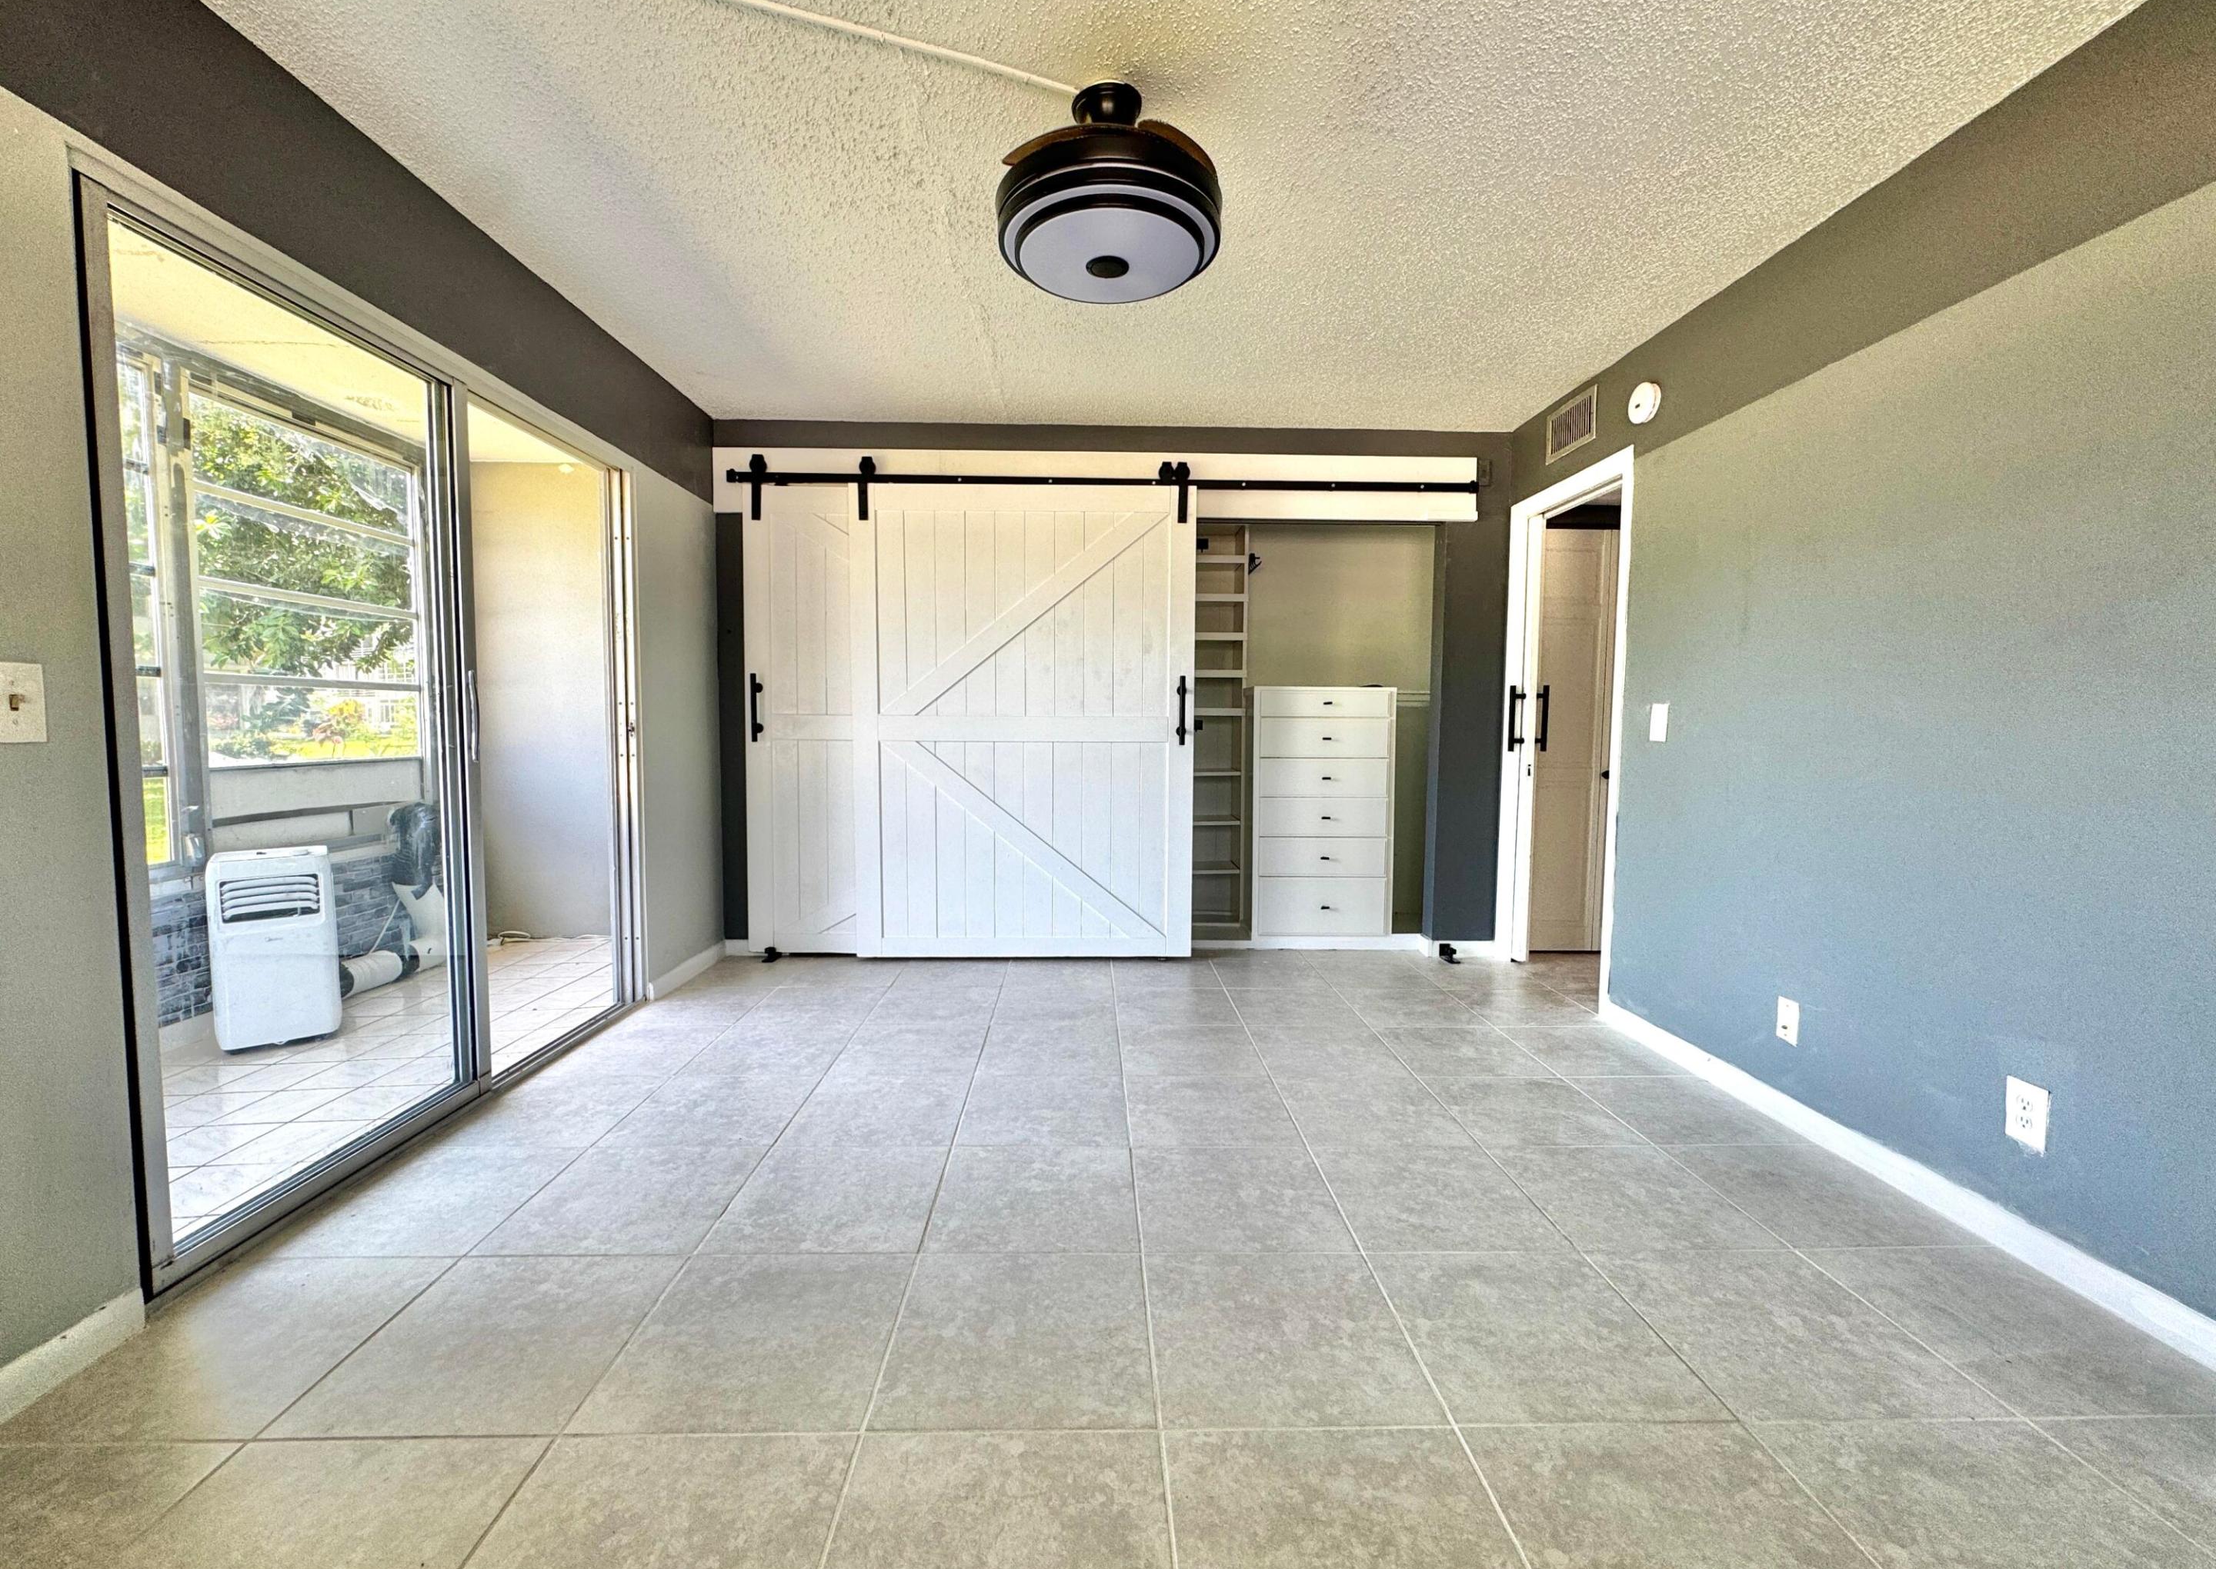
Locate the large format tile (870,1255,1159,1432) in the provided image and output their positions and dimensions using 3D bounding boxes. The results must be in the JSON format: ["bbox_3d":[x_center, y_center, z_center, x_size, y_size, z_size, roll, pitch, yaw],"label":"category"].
[{"bbox_3d":[-0.151,0.984,1.608,0.454,0.010,0.454,0,4,-1],"label":"large format tile"}]

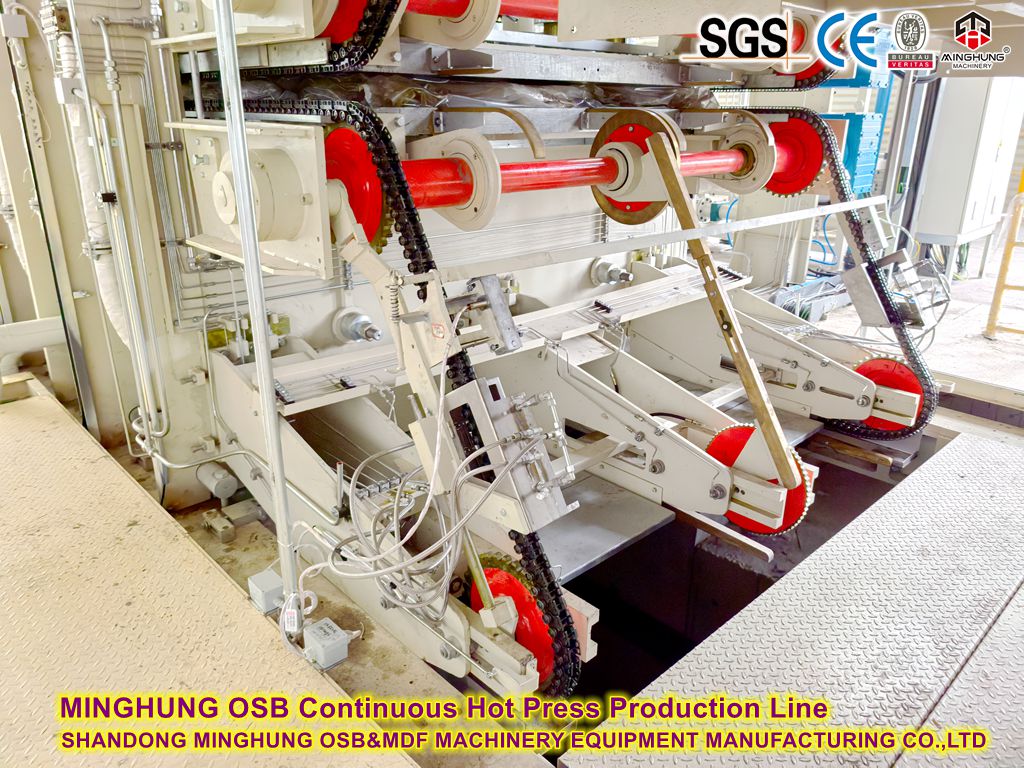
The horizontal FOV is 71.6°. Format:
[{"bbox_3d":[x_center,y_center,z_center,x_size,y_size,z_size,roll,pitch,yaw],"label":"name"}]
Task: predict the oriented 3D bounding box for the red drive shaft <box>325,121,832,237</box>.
[{"bbox_3d":[0.481,-0.849,2.805,2.566,0.390,0.390,-18,27,-39],"label":"red drive shaft"}]

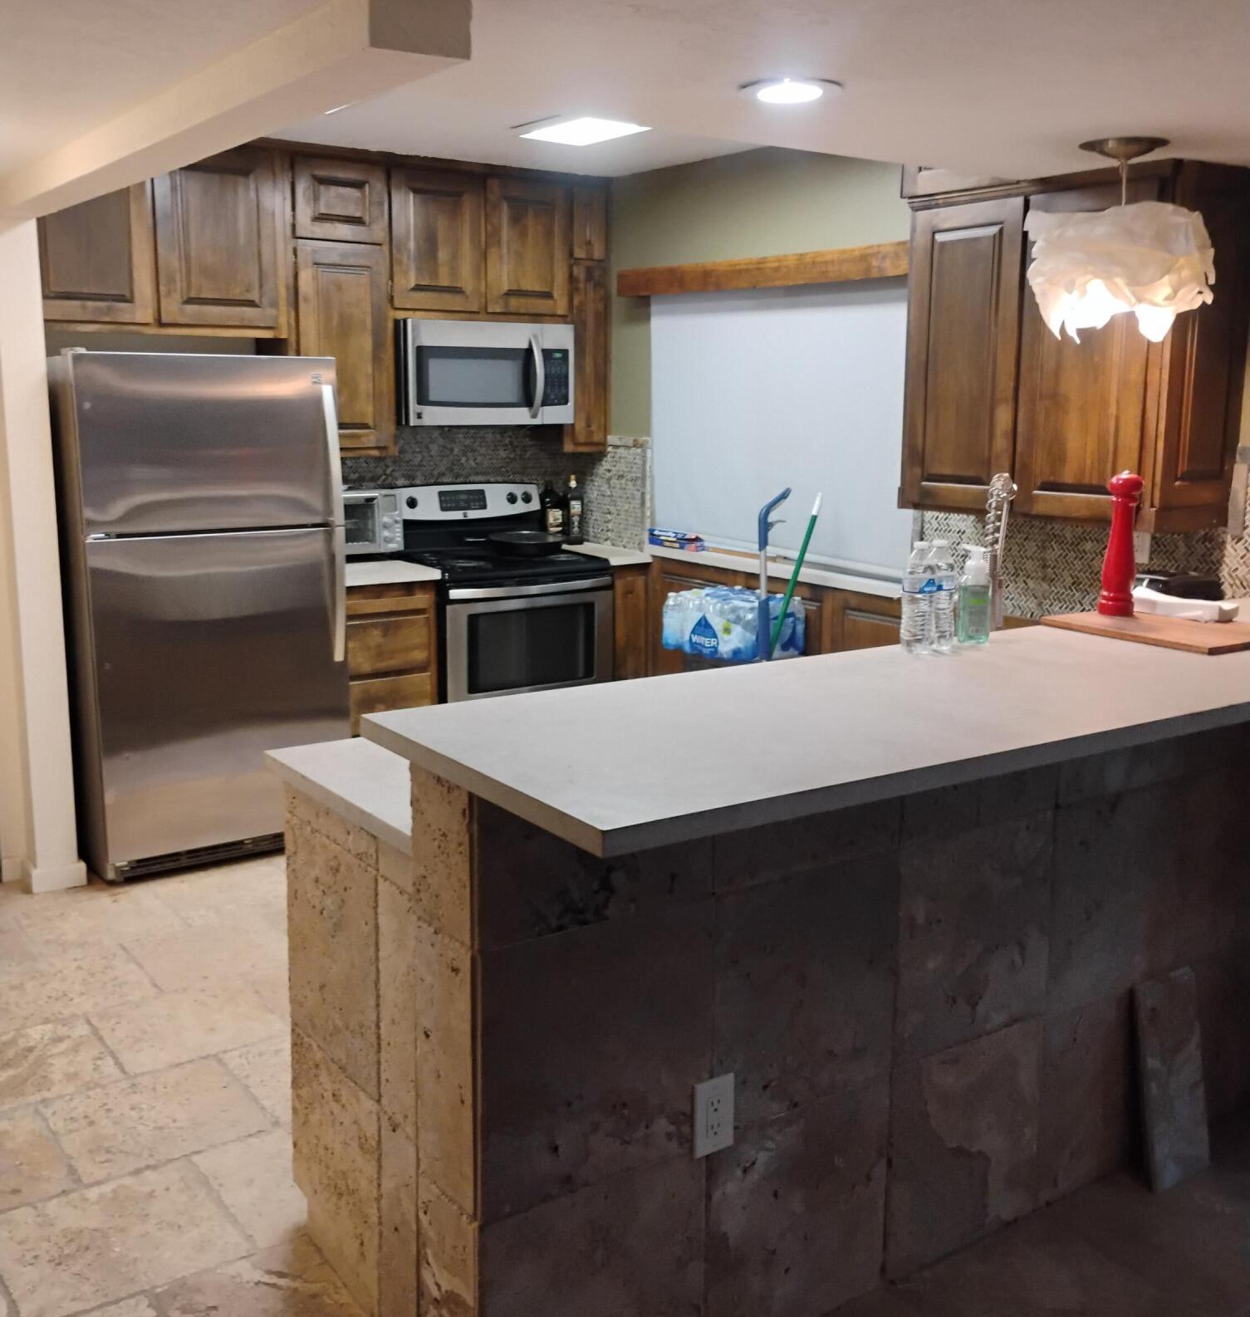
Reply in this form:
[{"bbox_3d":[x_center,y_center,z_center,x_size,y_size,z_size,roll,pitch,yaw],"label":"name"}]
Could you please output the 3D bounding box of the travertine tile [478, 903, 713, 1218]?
[{"bbox_3d":[-0.039,0.573,1.964,0.400,0.408,0.018,-7,13,-34],"label":"travertine tile"}]

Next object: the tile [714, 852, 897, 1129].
[{"bbox_3d":[0.292,0.536,2.191,0.405,0.402,0.018,-7,13,-34],"label":"tile"}]

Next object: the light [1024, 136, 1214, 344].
[{"bbox_3d":[1.063,-0.897,2.905,0.406,0.396,0.406,-7,13,-34],"label":"light"}]

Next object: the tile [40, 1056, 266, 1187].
[{"bbox_3d":[-1.022,1.006,2.933,0.395,0.014,0.375,-7,12,-34],"label":"tile"}]

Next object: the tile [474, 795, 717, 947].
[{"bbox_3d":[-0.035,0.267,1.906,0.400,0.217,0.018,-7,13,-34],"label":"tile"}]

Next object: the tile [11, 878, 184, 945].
[{"bbox_3d":[-1.570,0.782,4.002,0.402,0.018,0.402,-7,13,-34],"label":"tile"}]

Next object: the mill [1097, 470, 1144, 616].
[{"bbox_3d":[1.129,-0.265,3.057,0.080,0.317,0.080,-7,13,-34],"label":"mill"}]

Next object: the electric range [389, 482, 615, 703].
[{"bbox_3d":[-0.527,-0.080,5.550,0.762,1.200,0.700,-7,12,-34],"label":"electric range"}]

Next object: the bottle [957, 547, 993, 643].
[{"bbox_3d":[0.718,-0.135,2.767,0.070,0.192,0.068,-5,11,-28],"label":"bottle"}]

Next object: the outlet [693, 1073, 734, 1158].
[{"bbox_3d":[0.139,0.712,2.100,0.079,0.123,0.008,-7,12,-34],"label":"outlet"}]

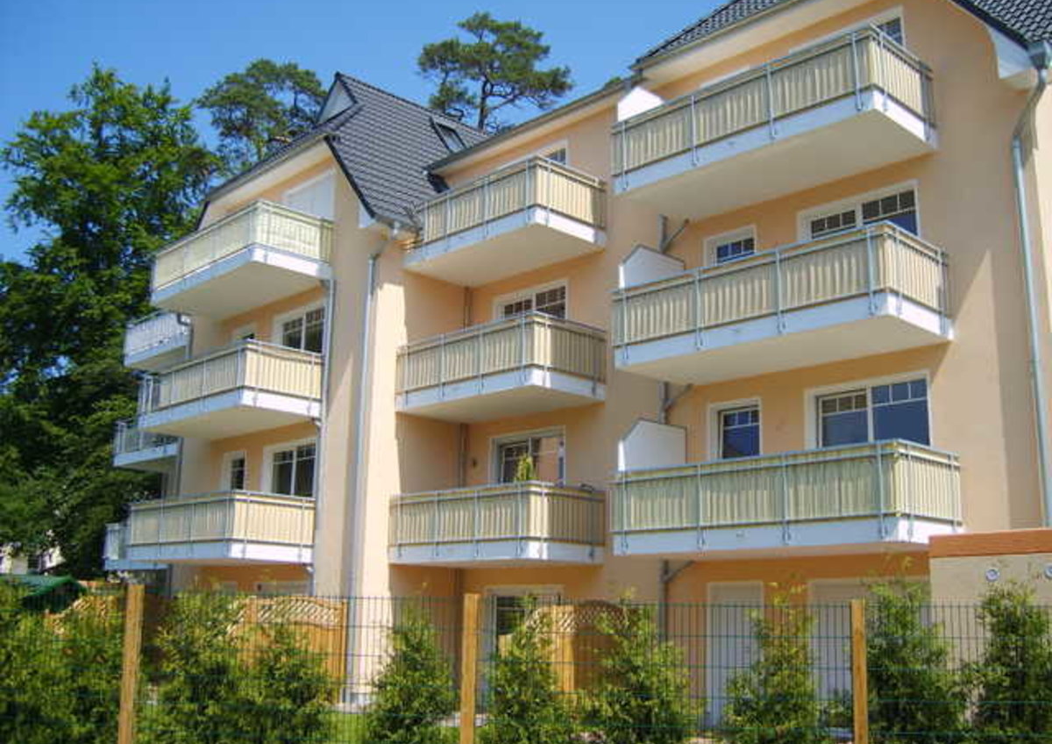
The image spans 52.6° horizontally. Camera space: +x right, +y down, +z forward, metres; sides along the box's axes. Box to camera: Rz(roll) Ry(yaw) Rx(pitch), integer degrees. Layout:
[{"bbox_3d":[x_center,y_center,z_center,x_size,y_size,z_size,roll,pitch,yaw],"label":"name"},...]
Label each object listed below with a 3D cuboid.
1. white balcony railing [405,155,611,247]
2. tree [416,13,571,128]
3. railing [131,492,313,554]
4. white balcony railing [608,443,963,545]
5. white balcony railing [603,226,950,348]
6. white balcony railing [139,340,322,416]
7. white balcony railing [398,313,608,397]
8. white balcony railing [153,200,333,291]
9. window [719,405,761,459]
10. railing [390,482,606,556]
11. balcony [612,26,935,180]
[{"bbox_3d":[-0.462,-2.819,20.112,1.792,1.014,3.689,13,-18,-43],"label":"white balcony railing"},{"bbox_3d":[-1.713,-2.294,42.031,6.500,26.468,6.500,13,-18,-43],"label":"tree"},{"bbox_3d":[-6.156,3.076,21.226,1.703,1.014,4.328,13,-18,-43],"label":"railing"},{"bbox_3d":[3.499,1.792,14.846,1.744,1.014,4.494,13,-18,-43],"label":"white balcony railing"},{"bbox_3d":[3.556,-0.930,15.502,1.740,1.020,4.520,13,-18,-43],"label":"white balcony railing"},{"bbox_3d":[-6.119,0.364,21.912,1.754,1.020,4.370,13,-18,-43],"label":"white balcony railing"},{"bbox_3d":[-0.512,-0.072,19.560,1.802,1.020,3.675,13,-18,-43],"label":"white balcony railing"},{"bbox_3d":[-6.051,-2.380,22.483,1.703,1.014,4.328,13,-18,-43],"label":"white balcony railing"},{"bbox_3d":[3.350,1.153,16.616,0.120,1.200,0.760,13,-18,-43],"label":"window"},{"bbox_3d":[-0.564,2.656,18.932,1.802,1.020,3.675,13,-18,-43],"label":"railing"},{"bbox_3d":[3.604,-3.664,16.102,1.744,1.014,4.494,13,-18,-43],"label":"balcony"}]

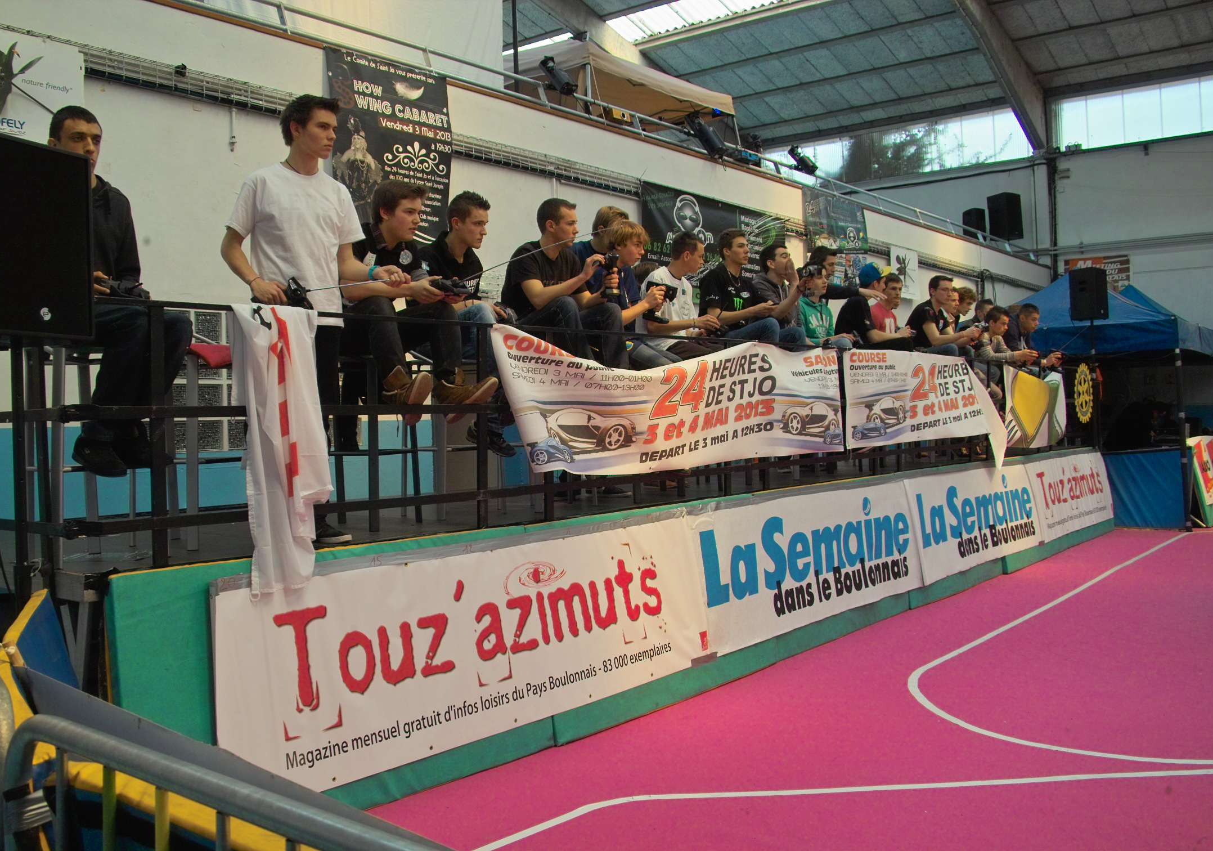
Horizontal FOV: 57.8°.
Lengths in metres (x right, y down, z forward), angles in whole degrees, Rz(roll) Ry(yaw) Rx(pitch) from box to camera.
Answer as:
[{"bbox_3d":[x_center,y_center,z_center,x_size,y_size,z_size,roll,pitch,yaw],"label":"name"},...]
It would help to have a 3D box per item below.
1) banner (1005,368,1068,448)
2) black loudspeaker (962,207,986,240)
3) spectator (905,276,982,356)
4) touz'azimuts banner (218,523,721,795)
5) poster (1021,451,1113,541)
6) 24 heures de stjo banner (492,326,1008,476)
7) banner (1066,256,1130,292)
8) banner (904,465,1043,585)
[{"bbox_3d":[4.332,-0.197,11.023,0.080,0.780,2.050,0,1,39],"label":"banner"},{"bbox_3d":[5.598,-3.043,16.720,0.310,0.520,0.310,-2,1,-43],"label":"black loudspeaker"},{"bbox_3d":[3.156,-0.671,10.268,0.770,1.400,0.500,0,1,31],"label":"spectator"},{"bbox_3d":[-0.413,0.917,4.885,0.040,0.820,2.940,-11,-6,39],"label":"touz'azimuts banner"},{"bbox_3d":[4.952,0.731,11.649,0.050,0.800,2.700,-11,-5,38],"label":"poster"},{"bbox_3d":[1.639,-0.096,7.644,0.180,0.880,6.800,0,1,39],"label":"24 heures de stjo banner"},{"bbox_3d":[7.853,-2.339,17.622,1.000,0.700,0.040,0,1,39],"label":"banner"},{"bbox_3d":[3.221,0.778,9.430,0.040,0.820,2.980,-11,-6,39],"label":"banner"}]

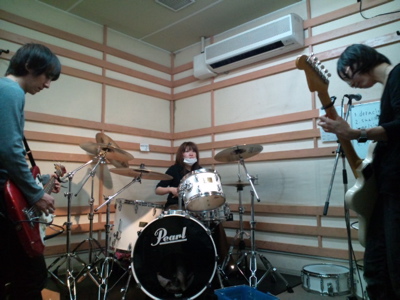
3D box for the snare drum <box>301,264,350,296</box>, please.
[{"bbox_3d":[1.044,1.067,2.678,0.378,0.160,0.378,-3,-8,20],"label":"snare drum"}]

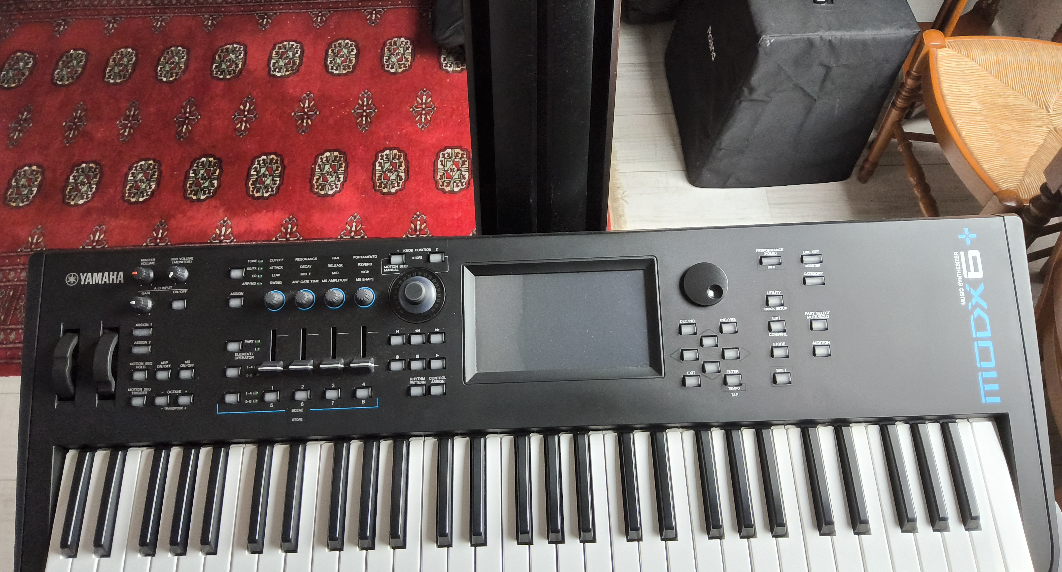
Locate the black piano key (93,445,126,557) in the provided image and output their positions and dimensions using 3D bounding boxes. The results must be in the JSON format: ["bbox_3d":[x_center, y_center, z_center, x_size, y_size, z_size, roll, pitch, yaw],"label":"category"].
[{"bbox_3d":[-0.375,0.192,0.682,0.013,0.012,0.093,-2,68,1],"label":"black piano key"}]

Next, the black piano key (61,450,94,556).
[{"bbox_3d":[-0.405,0.193,0.682,0.013,0.011,0.094,-2,69,1],"label":"black piano key"}]

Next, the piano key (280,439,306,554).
[{"bbox_3d":[-0.211,0.186,0.679,0.013,0.011,0.094,-2,69,1],"label":"piano key"}]

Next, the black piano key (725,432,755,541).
[{"bbox_3d":[0.184,0.171,0.670,0.013,0.013,0.093,-2,68,1],"label":"black piano key"}]

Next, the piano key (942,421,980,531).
[{"bbox_3d":[0.377,0.165,0.668,0.013,0.013,0.091,-2,68,1],"label":"piano key"}]

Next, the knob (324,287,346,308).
[{"bbox_3d":[-0.178,0.010,0.690,0.018,0.015,0.018,-2,79,1],"label":"knob"}]

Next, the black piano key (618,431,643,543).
[{"bbox_3d":[0.088,0.176,0.674,0.013,0.013,0.091,-2,68,1],"label":"black piano key"}]

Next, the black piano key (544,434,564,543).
[{"bbox_3d":[0.021,0.178,0.675,0.013,0.013,0.091,-2,68,1],"label":"black piano key"}]

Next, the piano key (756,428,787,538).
[{"bbox_3d":[0.212,0.170,0.671,0.013,0.012,0.093,-2,68,1],"label":"piano key"}]

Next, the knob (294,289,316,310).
[{"bbox_3d":[-0.210,0.012,0.706,0.018,0.014,0.018,-2,78,1],"label":"knob"}]

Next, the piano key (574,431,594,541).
[{"bbox_3d":[0.047,0.176,0.673,0.013,0.013,0.093,-2,68,1],"label":"piano key"}]

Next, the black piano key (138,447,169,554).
[{"bbox_3d":[-0.336,0.191,0.681,0.013,0.011,0.094,-2,69,1],"label":"black piano key"}]

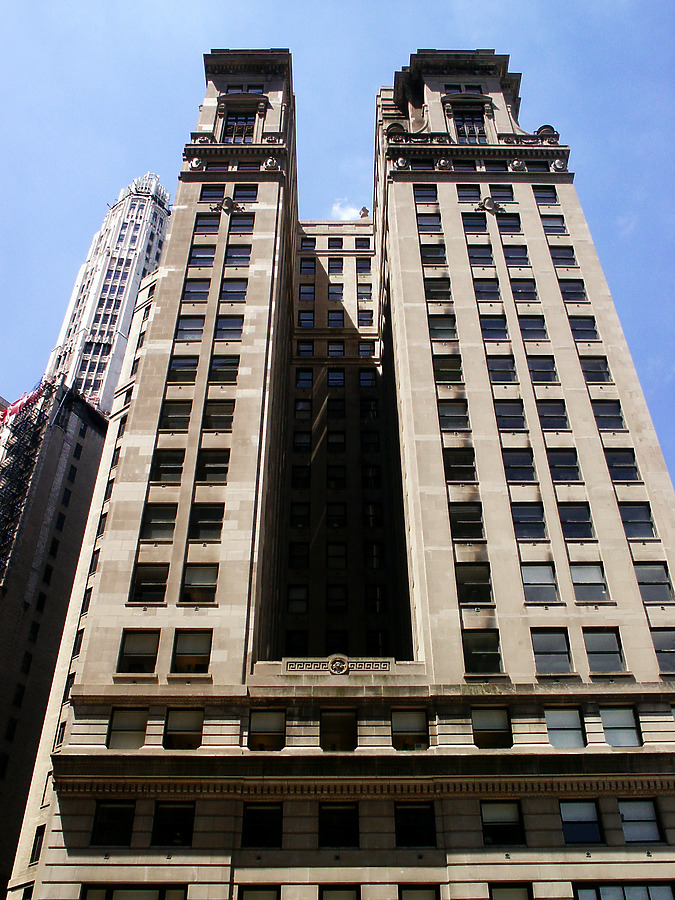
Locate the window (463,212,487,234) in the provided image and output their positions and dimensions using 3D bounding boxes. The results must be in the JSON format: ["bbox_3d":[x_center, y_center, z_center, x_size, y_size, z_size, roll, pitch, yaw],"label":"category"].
[{"bbox_3d":[9.018,-14.776,59.626,1.492,2.109,0.200,0,-42,0],"label":"window"}]

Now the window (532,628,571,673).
[{"bbox_3d":[9.354,8.764,39.776,1.580,2.200,0.250,0,-42,0],"label":"window"}]

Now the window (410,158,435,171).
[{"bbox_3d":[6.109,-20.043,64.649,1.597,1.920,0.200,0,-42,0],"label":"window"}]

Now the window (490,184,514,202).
[{"bbox_3d":[10.949,-16.865,60.242,1.523,2.040,0.250,0,-42,0],"label":"window"}]

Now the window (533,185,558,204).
[{"bbox_3d":[13.802,-16.784,60.179,1.550,2.159,0.250,0,-42,0],"label":"window"}]

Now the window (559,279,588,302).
[{"bbox_3d":[14.127,-9.458,54.426,1.533,2.108,0.200,0,-42,0],"label":"window"}]

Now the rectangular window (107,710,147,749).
[{"bbox_3d":[-8.081,10.832,35.097,1.445,1.751,0.250,0,-42,0],"label":"rectangular window"}]

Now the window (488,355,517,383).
[{"bbox_3d":[9.257,-4.580,51.369,1.596,2.113,0.200,0,-42,0],"label":"window"}]

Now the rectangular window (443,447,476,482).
[{"bbox_3d":[6.128,0.808,45.606,1.492,2.109,0.200,0,-42,0],"label":"rectangular window"}]

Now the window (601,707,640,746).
[{"bbox_3d":[11.018,10.791,35.205,1.360,1.751,0.250,0,-42,0],"label":"window"}]

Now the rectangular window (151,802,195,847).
[{"bbox_3d":[-6.184,14.147,34.475,1.514,1.668,0.200,0,-42,0],"label":"rectangular window"}]

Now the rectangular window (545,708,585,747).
[{"bbox_3d":[8.826,10.817,35.174,1.428,1.751,0.250,0,-42,0],"label":"rectangular window"}]

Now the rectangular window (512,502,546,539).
[{"bbox_3d":[9.285,3.422,44.180,1.596,2.170,0.200,0,-42,0],"label":"rectangular window"}]

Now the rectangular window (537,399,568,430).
[{"bbox_3d":[11.575,-1.839,48.869,1.621,2.201,0.200,0,-42,0],"label":"rectangular window"}]

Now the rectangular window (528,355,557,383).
[{"bbox_3d":[11.303,-4.407,50.318,1.492,2.109,0.200,0,-42,0],"label":"rectangular window"}]

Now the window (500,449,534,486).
[{"bbox_3d":[9.304,0.809,46.477,1.621,2.201,0.200,0,-42,0],"label":"window"}]

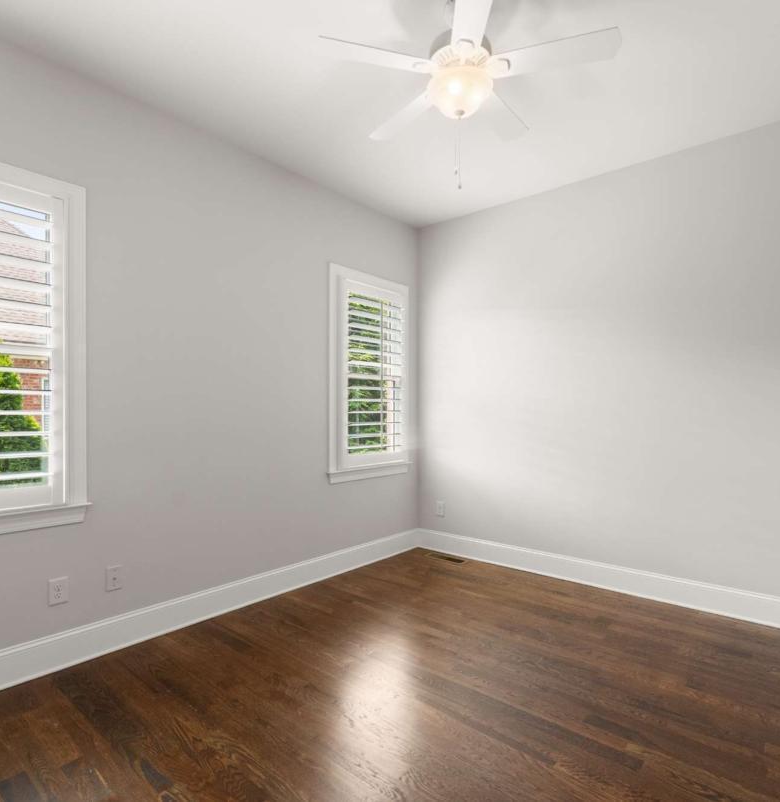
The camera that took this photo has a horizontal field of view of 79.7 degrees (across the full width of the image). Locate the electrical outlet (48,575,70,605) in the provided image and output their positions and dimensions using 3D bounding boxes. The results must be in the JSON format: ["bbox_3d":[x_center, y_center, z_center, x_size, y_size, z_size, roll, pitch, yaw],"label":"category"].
[{"bbox_3d":[-1.505,0.868,2.128,0.010,0.116,0.073,-1,-1,42],"label":"electrical outlet"}]

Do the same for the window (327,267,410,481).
[{"bbox_3d":[-0.145,-0.183,3.621,0.090,1.555,0.860,-1,-1,42],"label":"window"}]

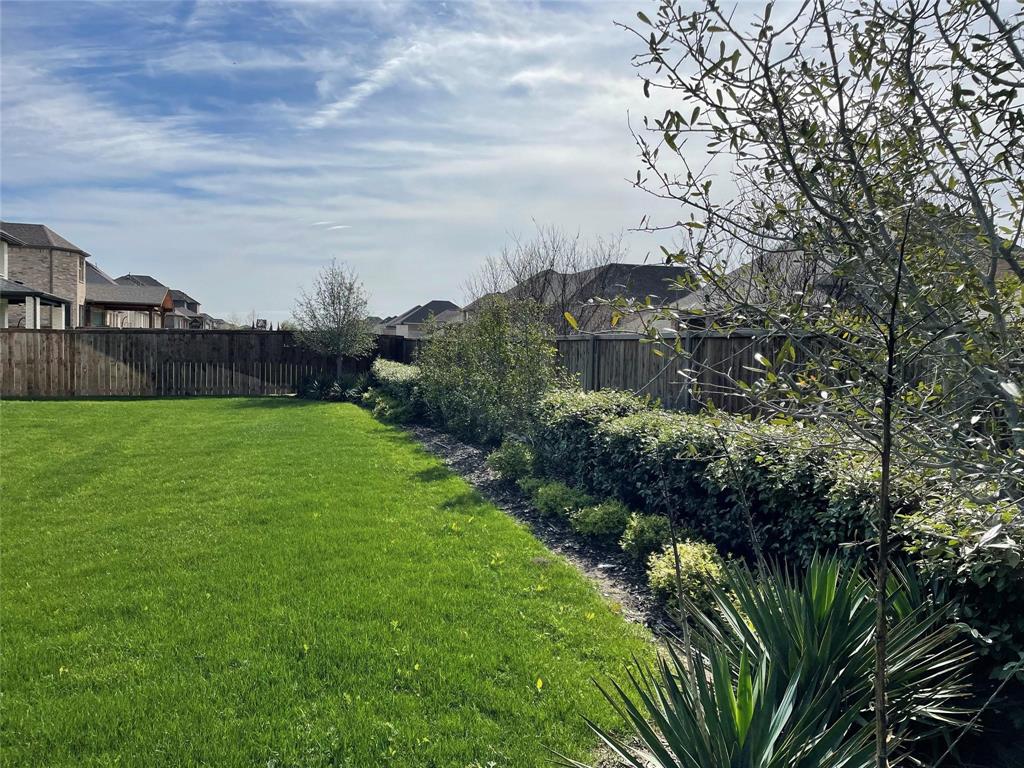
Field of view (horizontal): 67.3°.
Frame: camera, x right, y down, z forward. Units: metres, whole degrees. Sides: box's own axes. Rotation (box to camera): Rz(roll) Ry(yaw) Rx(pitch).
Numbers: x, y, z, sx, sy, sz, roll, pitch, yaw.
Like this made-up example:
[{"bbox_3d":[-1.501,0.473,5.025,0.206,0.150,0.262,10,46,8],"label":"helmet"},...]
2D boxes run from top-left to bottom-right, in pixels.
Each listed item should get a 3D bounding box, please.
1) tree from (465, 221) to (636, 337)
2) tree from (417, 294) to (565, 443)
[{"bbox_3d":[0.810,-1.450,17.000,3.700,4.300,3.500,0,3,0],"label":"tree"},{"bbox_3d":[-0.320,-0.210,11.900,2.300,2.300,2.100,0,3,0],"label":"tree"}]

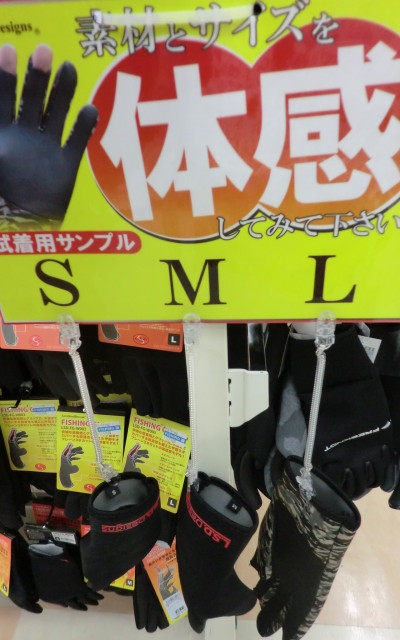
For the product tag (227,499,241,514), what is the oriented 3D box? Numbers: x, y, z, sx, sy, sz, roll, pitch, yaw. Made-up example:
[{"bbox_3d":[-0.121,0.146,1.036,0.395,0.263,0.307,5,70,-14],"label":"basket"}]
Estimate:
[{"bbox_3d":[0.036,0.196,0.505,0.013,0.013,0.002,30,28,20],"label":"product tag"}]

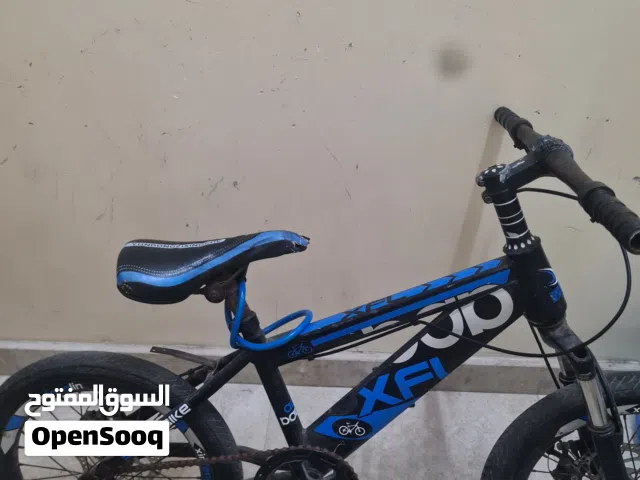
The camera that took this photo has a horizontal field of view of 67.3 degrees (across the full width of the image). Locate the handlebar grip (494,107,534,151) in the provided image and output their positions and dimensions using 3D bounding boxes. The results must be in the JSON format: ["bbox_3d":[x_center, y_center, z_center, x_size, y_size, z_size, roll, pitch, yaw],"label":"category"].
[{"bbox_3d":[0.329,-0.198,0.830,0.036,0.041,0.130,2,24,6],"label":"handlebar grip"}]

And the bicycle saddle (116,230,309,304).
[{"bbox_3d":[-0.152,0.027,0.728,0.265,0.087,0.155,-3,22,4],"label":"bicycle saddle"}]

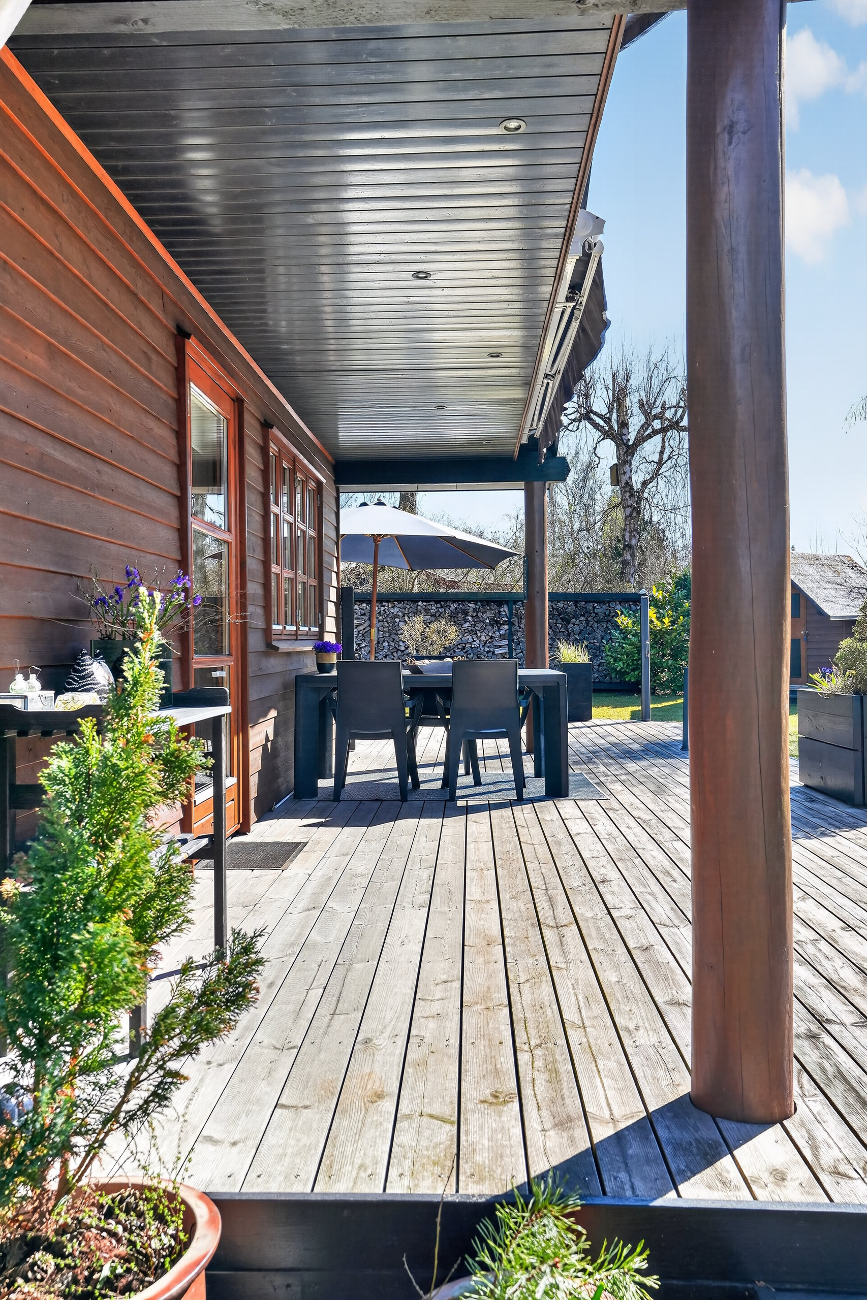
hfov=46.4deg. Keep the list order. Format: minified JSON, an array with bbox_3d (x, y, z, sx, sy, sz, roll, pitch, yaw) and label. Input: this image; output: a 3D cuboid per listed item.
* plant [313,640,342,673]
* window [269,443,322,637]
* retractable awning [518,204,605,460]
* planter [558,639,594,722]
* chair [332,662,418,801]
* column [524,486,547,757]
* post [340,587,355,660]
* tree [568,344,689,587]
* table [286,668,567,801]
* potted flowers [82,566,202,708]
[{"bbox_3d":[-0.706,0.044,6.802,0.190,0.215,0.190,-1,1,2],"label":"plant"},{"bbox_3d":[-0.873,-0.623,6.541,0.080,1.090,1.800,-1,1,2],"label":"window"},{"bbox_3d":[0.743,-1.693,6.289,0.230,0.370,4.100,-1,1,2],"label":"retractable awning"},{"bbox_3d":[1.678,0.359,11.850,0.370,0.920,0.370,-1,1,2],"label":"planter"},{"bbox_3d":[-0.360,0.484,6.293,0.570,0.830,0.600,-1,1,2],"label":"chair"},{"bbox_3d":[0.865,-0.283,8.581,0.193,2.280,0.193,-1,1,2],"label":"column"},{"bbox_3d":[-0.744,0.157,8.836,0.100,1.440,0.100,-1,1,2],"label":"post"},{"bbox_3d":[4.240,-2.722,21.829,2.900,7.300,2.900,-1,1,2],"label":"tree"},{"bbox_3d":[0.002,0.519,6.600,1.660,0.746,0.980,-1,1,2],"label":"table"},{"bbox_3d":[-0.858,-0.042,3.034,0.290,0.420,0.330,-1,1,2],"label":"potted flowers"}]

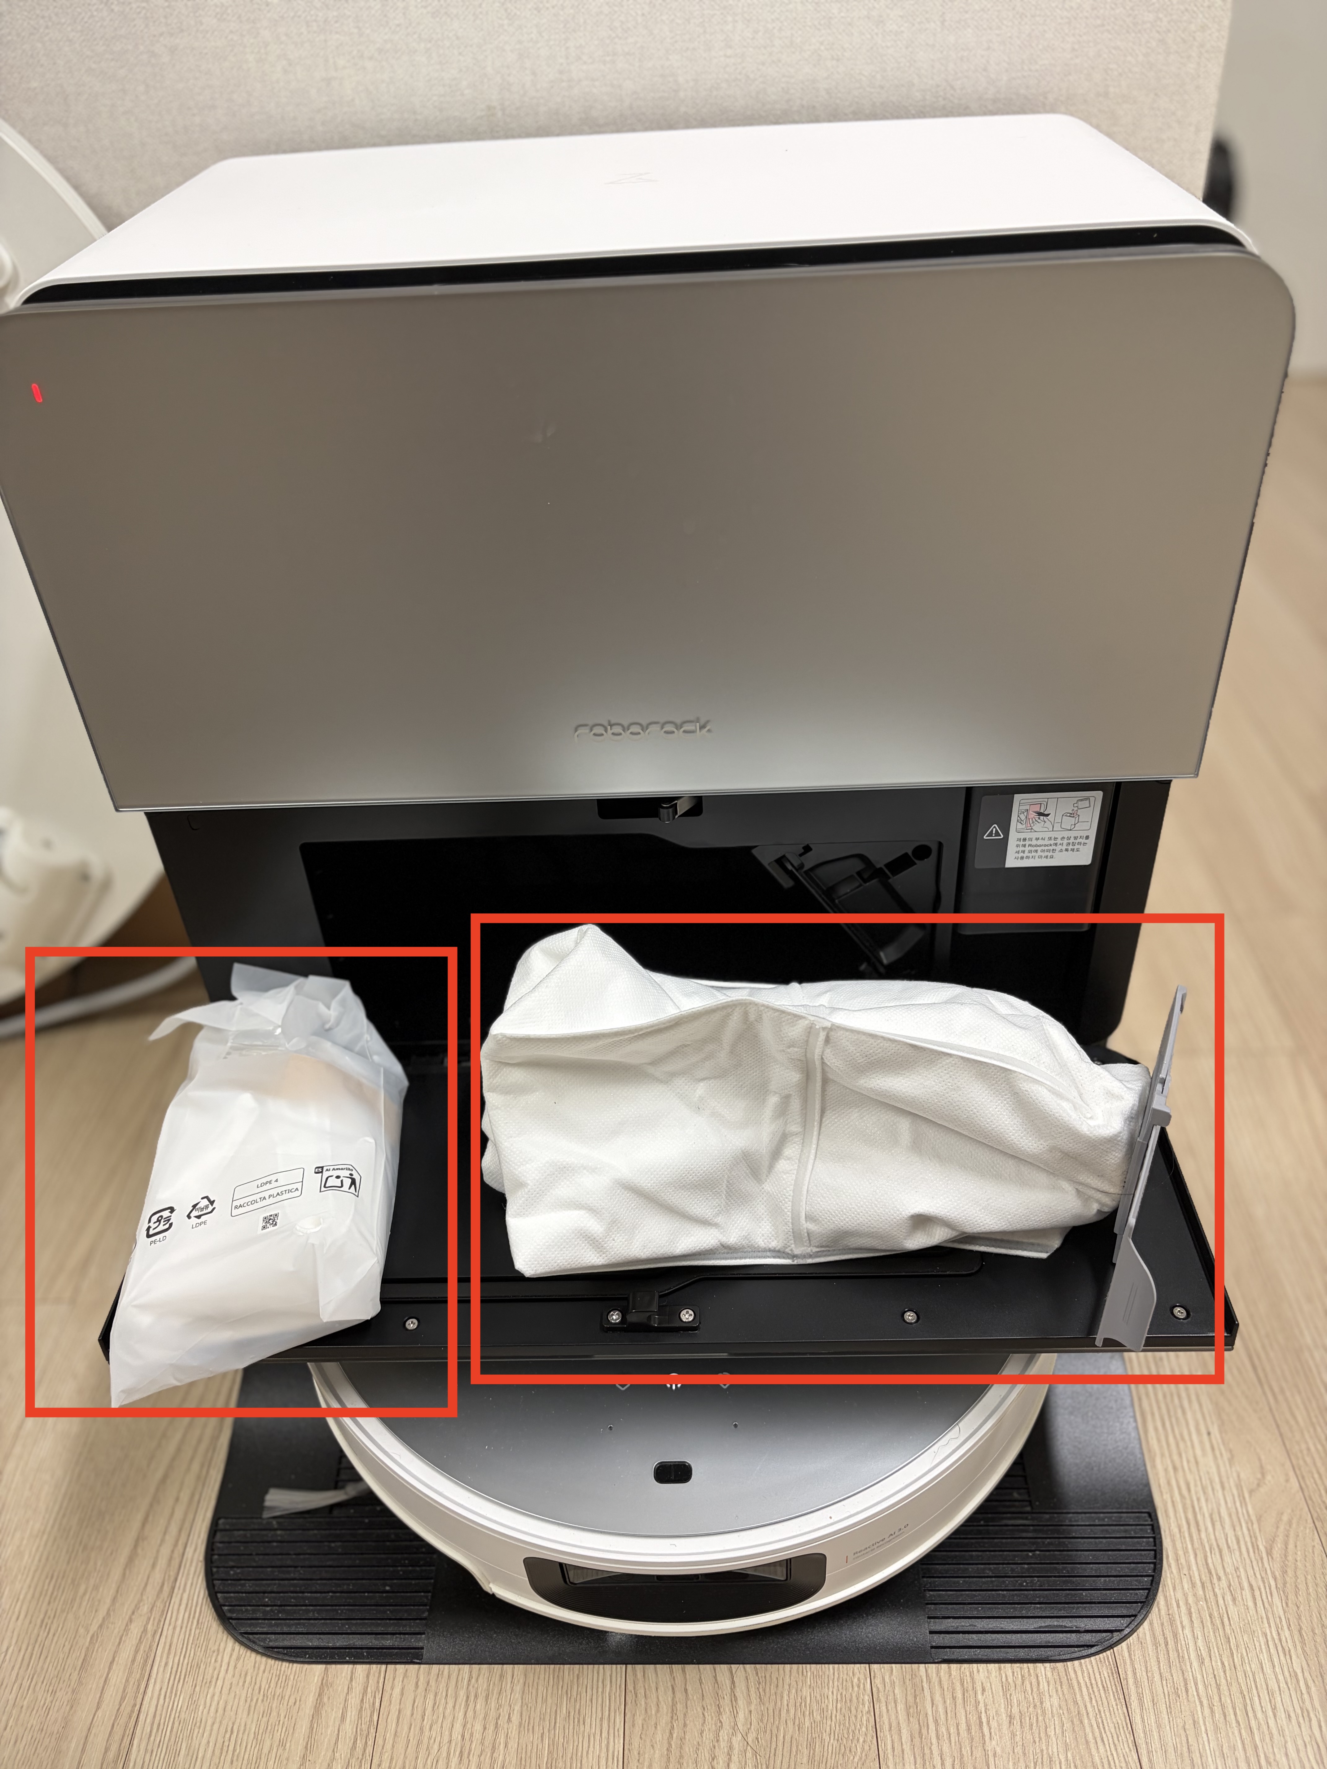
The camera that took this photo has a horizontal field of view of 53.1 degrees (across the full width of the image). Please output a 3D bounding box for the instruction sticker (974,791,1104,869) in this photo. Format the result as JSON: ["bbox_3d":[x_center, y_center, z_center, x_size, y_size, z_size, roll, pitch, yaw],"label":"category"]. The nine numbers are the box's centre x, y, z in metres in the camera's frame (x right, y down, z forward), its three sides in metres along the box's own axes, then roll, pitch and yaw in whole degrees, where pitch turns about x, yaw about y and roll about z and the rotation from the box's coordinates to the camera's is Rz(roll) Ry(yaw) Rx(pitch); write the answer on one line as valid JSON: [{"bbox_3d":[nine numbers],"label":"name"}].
[{"bbox_3d":[0.147,-0.021,0.523,0.046,0.035,0.001,-2,37,3],"label":"instruction sticker"}]

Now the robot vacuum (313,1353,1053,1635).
[{"bbox_3d":[0.008,0.167,0.629,0.350,0.080,0.351,-2,37,3],"label":"robot vacuum"}]

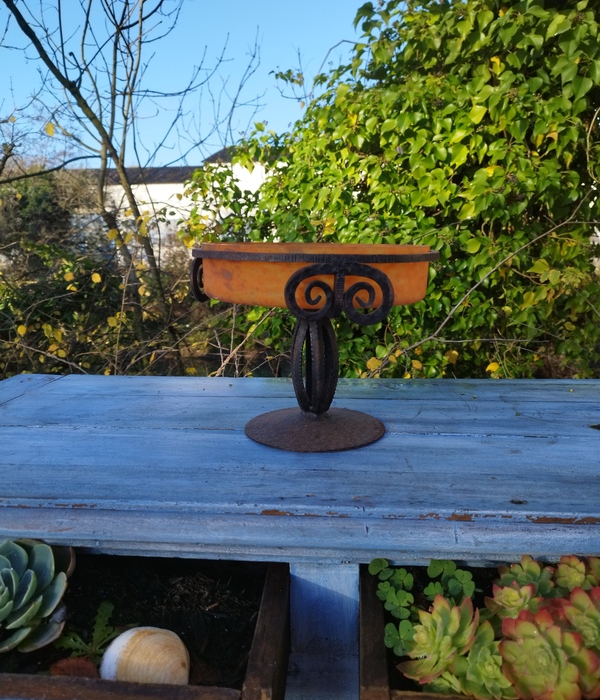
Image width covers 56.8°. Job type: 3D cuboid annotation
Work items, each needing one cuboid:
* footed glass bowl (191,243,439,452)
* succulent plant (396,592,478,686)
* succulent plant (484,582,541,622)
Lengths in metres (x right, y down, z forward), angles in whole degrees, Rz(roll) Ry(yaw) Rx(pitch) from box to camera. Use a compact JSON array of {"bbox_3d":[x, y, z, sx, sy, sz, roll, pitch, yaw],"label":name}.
[{"bbox_3d":[0.019,-0.014,0.658,0.283,0.220,0.283,0,11,0],"label":"footed glass bowl"},{"bbox_3d":[0.087,0.184,0.351,0.052,0.052,0.052,0,11,0],"label":"succulent plant"},{"bbox_3d":[0.147,0.175,0.384,0.040,0.034,0.040,0,11,0],"label":"succulent plant"}]

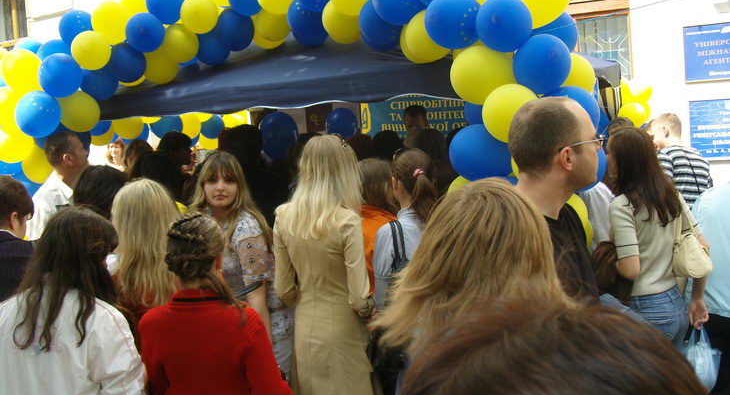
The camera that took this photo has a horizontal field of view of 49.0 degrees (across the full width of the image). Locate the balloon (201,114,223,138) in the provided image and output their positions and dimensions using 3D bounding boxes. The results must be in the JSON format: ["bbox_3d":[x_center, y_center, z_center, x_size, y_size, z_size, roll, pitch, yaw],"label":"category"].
[{"bbox_3d":[-1.444,-0.671,7.600,0.235,0.250,0.235,-4,2,-10],"label":"balloon"}]

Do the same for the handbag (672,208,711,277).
[{"bbox_3d":[1.267,0.174,3.100,0.140,0.270,0.250,-3,2,18],"label":"handbag"}]

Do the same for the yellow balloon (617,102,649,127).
[{"bbox_3d":[2.171,-0.645,6.500,0.260,0.280,0.260,-3,2,0],"label":"yellow balloon"}]

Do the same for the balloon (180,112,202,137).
[{"bbox_3d":[-1.595,-0.647,7.200,0.260,0.280,0.260,-3,2,0],"label":"balloon"}]

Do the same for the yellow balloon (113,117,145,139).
[{"bbox_3d":[-1.997,-0.615,6.750,0.260,0.280,0.260,-3,2,0],"label":"yellow balloon"}]

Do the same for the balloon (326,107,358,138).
[{"bbox_3d":[-0.177,-0.573,6.250,0.245,0.265,0.245,-4,2,-1],"label":"balloon"}]

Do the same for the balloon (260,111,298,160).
[{"bbox_3d":[-0.576,-0.411,5.400,0.255,0.320,0.255,-4,2,-6],"label":"balloon"}]

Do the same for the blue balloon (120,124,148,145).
[{"bbox_3d":[-1.928,-0.552,6.700,0.250,0.265,0.250,-4,2,-16],"label":"blue balloon"}]

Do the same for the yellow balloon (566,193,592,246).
[{"bbox_3d":[0.910,0.111,3.700,0.262,0.275,0.262,-3,2,14],"label":"yellow balloon"}]

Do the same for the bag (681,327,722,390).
[{"bbox_3d":[1.365,0.657,3.250,0.175,0.280,0.110,-3,2,14],"label":"bag"}]

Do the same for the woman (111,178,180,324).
[{"bbox_3d":[-0.712,0.748,2.775,0.450,1.630,0.300,-3,2,7],"label":"woman"}]

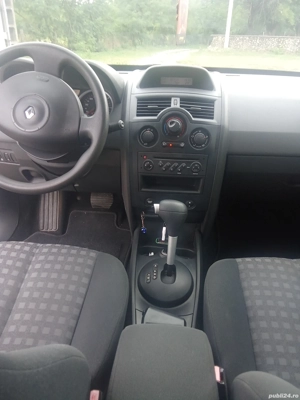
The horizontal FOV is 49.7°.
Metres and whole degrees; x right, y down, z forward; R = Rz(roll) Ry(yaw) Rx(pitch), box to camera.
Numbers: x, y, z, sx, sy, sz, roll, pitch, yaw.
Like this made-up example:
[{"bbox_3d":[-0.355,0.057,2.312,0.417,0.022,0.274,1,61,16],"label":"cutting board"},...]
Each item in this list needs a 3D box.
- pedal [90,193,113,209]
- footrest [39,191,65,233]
[{"bbox_3d":[-0.207,0.002,1.380,0.095,0.067,0.030,1,-1,0],"label":"pedal"},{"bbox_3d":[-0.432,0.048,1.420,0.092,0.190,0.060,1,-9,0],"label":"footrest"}]

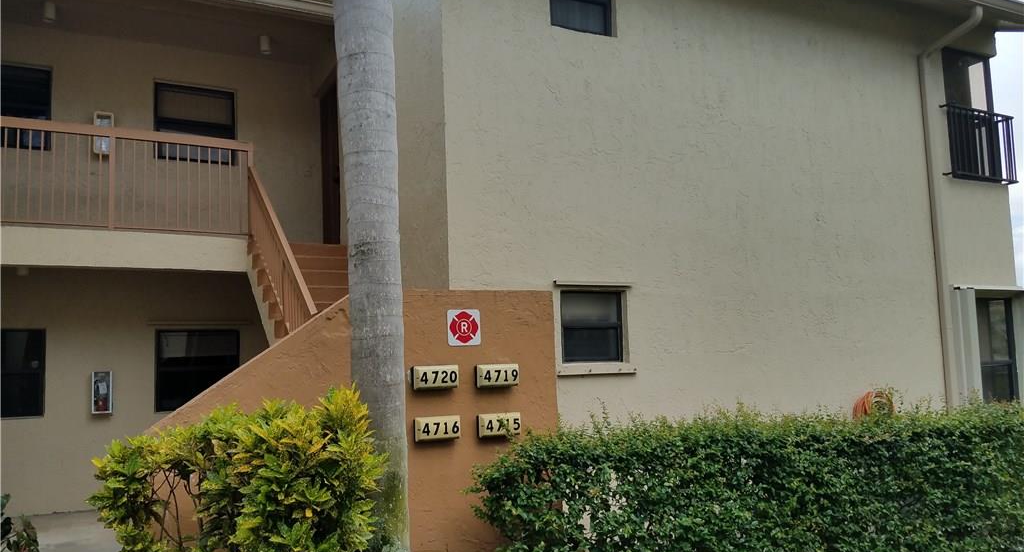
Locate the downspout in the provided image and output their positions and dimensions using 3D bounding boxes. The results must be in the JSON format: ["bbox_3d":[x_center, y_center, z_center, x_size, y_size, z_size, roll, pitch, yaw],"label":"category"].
[{"bbox_3d":[5.088,-0.399,8.598,0.085,5.150,0.710,1,-6,-27],"label":"downspout"}]

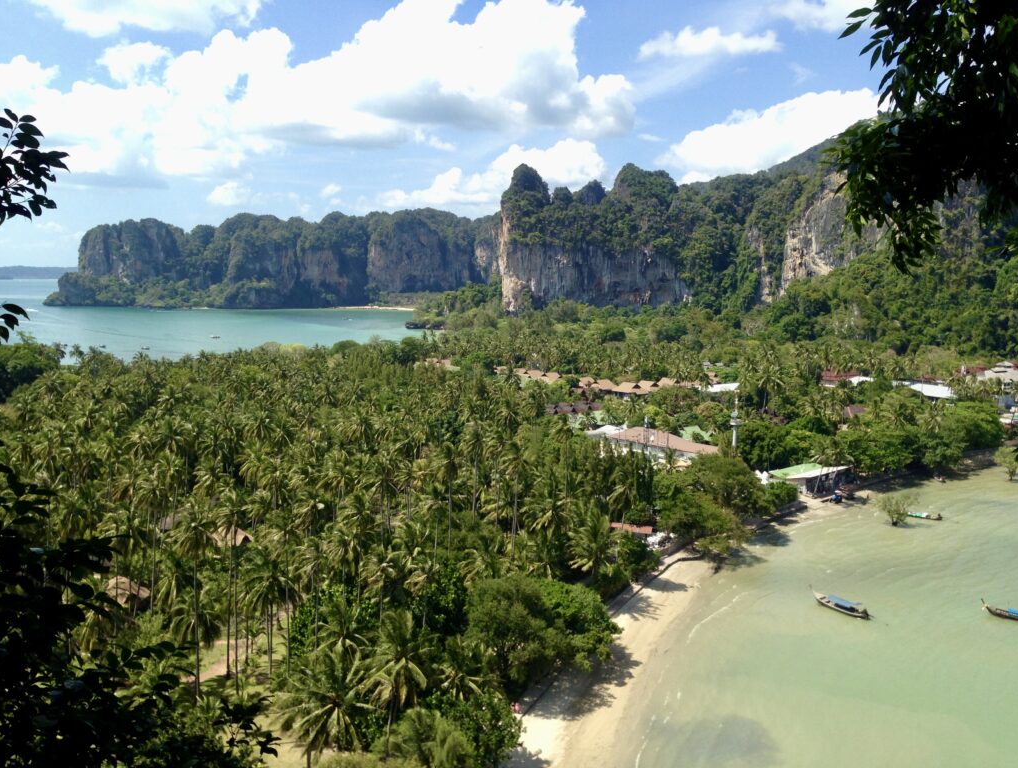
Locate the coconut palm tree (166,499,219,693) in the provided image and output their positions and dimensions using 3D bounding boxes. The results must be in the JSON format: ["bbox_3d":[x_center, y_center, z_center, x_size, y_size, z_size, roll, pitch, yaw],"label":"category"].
[{"bbox_3d":[-39.763,26.943,121.963,6.700,25.300,6.700,0,7,0],"label":"coconut palm tree"}]

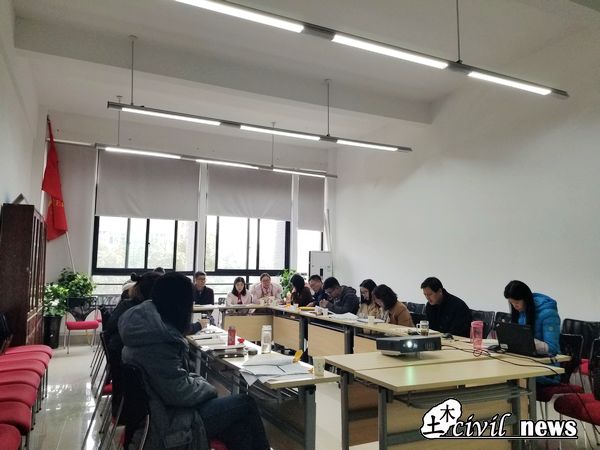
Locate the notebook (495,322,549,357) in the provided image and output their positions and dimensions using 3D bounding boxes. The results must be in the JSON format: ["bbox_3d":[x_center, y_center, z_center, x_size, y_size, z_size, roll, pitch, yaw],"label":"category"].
[{"bbox_3d":[1.721,0.863,3.444,0.270,0.210,0.350,3,-6,-23],"label":"notebook"}]

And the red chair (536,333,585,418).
[{"bbox_3d":[2.032,1.353,3.801,0.520,0.830,0.460,4,-6,-33],"label":"red chair"}]

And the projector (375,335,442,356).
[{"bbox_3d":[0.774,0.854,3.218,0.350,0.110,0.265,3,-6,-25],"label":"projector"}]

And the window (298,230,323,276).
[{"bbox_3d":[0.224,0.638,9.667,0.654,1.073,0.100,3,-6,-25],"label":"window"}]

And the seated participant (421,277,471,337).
[{"bbox_3d":[1.495,1.206,4.786,0.780,1.300,0.520,3,-6,-23],"label":"seated participant"}]

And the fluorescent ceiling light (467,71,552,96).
[{"bbox_3d":[2.142,-1.448,4.551,1.180,0.070,0.110,3,-7,-26],"label":"fluorescent ceiling light"}]

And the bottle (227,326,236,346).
[{"bbox_3d":[-0.529,0.862,3.517,0.060,0.147,0.060,3,-6,-25],"label":"bottle"}]

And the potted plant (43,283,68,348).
[{"bbox_3d":[-4.196,1.576,7.851,0.460,1.120,0.460,3,-7,-26],"label":"potted plant"}]

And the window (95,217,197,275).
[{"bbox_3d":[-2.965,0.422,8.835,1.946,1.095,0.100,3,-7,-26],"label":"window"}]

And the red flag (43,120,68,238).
[{"bbox_3d":[-3.999,-0.758,7.441,0.384,2.028,0.200,3,-6,-25],"label":"red flag"}]

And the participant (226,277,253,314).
[{"bbox_3d":[-1.064,1.525,7.754,0.460,1.240,0.700,3,-7,-26],"label":"participant"}]

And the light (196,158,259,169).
[{"bbox_3d":[-1.336,-1.131,8.429,1.220,0.070,0.110,4,-6,-25],"label":"light"}]

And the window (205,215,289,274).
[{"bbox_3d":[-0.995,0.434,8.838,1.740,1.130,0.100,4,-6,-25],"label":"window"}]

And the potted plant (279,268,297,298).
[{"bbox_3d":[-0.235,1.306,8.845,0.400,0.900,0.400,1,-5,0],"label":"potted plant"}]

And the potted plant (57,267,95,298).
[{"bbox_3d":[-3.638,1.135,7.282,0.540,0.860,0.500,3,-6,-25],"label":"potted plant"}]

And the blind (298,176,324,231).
[{"bbox_3d":[0.251,-0.482,9.411,0.610,1.200,0.060,4,-6,-25],"label":"blind"}]

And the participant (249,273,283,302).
[{"bbox_3d":[-0.581,1.421,7.297,0.520,1.210,0.720,3,-6,-23],"label":"participant"}]

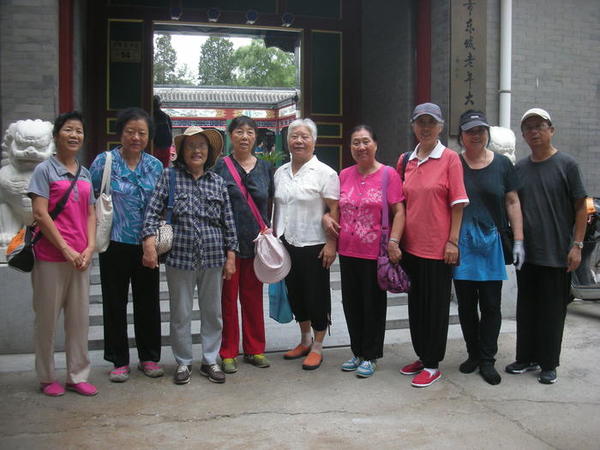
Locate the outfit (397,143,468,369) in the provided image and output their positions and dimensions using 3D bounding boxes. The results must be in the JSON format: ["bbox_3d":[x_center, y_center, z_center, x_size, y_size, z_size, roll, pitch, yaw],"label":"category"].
[{"bbox_3d":[0.786,0.190,3.626,0.420,1.367,0.270,2,5,24],"label":"outfit"}]

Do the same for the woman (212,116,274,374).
[{"bbox_3d":[-0.348,0.119,3.834,0.430,1.591,0.310,-1,5,-6],"label":"woman"}]

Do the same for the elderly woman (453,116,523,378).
[{"bbox_3d":[1.144,0.130,3.683,0.420,1.630,0.310,2,5,22],"label":"elderly woman"}]

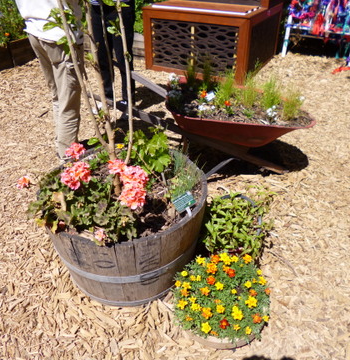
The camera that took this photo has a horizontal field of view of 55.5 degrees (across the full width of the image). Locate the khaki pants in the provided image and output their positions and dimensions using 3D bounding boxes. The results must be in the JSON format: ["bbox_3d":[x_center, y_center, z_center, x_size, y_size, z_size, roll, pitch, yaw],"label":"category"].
[{"bbox_3d":[-0.789,-0.607,2.273,0.330,0.920,0.360,-21,39,-29],"label":"khaki pants"}]

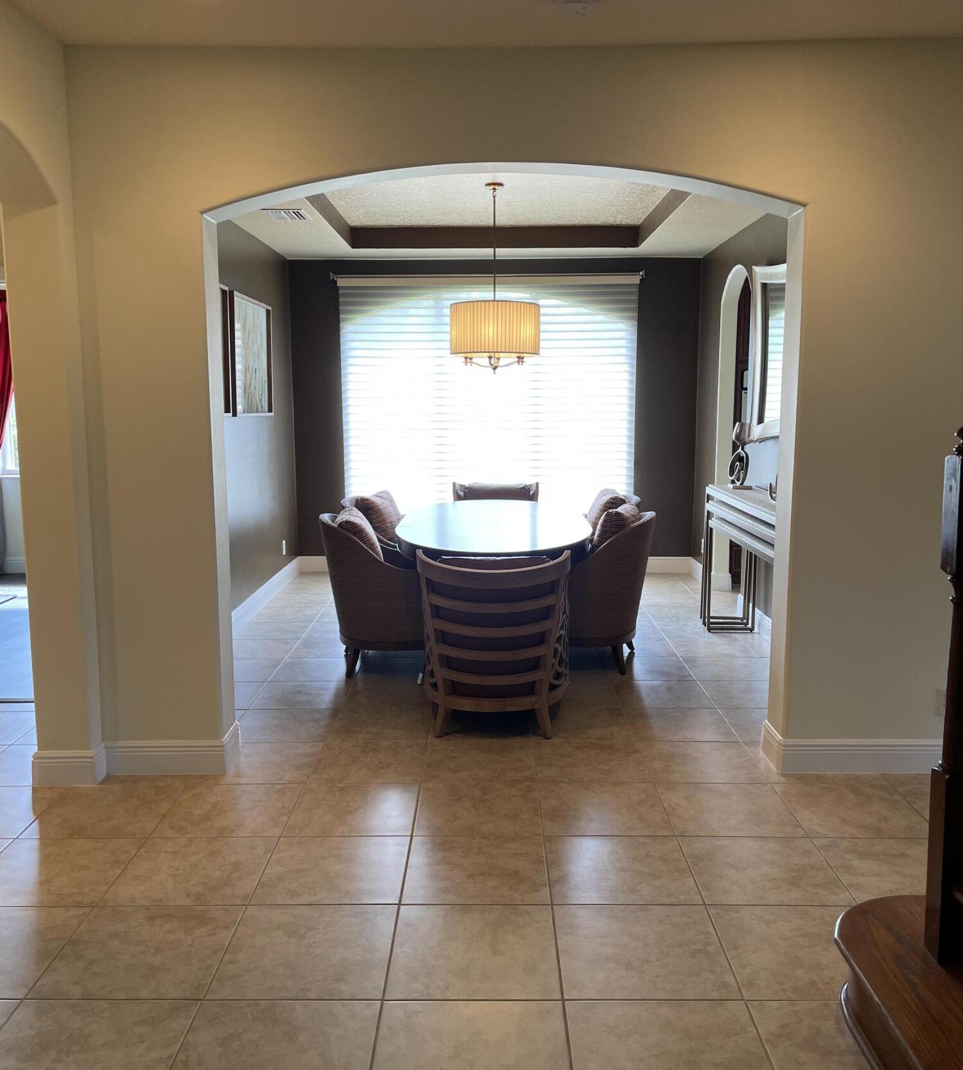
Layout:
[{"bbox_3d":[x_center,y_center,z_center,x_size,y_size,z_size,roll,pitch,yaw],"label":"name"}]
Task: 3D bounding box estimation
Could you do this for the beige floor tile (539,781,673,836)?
[{"bbox_3d":[0.451,1.028,3.606,0.457,0.012,0.457,0,8,0],"label":"beige floor tile"}]

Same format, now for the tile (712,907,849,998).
[{"bbox_3d":[0.901,1.153,2.676,0.455,0.012,0.451,0,8,0],"label":"tile"}]

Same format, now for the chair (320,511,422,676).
[{"bbox_3d":[-0.591,0.318,5.552,0.693,0.859,0.656,-1,8,-7],"label":"chair"}]

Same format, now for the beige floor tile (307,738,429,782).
[{"bbox_3d":[-0.468,0.959,4.037,0.455,0.012,0.451,0,8,0],"label":"beige floor tile"}]

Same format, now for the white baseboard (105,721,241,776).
[{"bbox_3d":[-1.289,0.895,4.055,0.504,0.143,0.245,0,8,0],"label":"white baseboard"}]

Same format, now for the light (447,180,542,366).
[{"bbox_3d":[0.082,-1.549,5.852,0.550,1.110,0.550,0,8,0],"label":"light"}]

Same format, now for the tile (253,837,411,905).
[{"bbox_3d":[-0.471,1.080,3.112,0.455,0.010,0.455,0,8,1],"label":"tile"}]

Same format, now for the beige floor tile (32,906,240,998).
[{"bbox_3d":[-0.931,1.146,2.665,0.455,0.010,0.455,0,8,1],"label":"beige floor tile"}]

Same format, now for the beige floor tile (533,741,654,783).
[{"bbox_3d":[0.452,0.954,4.030,0.455,0.012,0.451,0,8,0],"label":"beige floor tile"}]

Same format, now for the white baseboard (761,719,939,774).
[{"bbox_3d":[1.554,0.863,3.977,0.721,0.144,0.273,0,8,1],"label":"white baseboard"}]

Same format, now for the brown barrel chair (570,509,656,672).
[{"bbox_3d":[0.670,0.308,5.579,0.693,0.859,0.656,1,8,10],"label":"brown barrel chair"}]

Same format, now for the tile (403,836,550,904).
[{"bbox_3d":[-0.014,1.076,3.101,0.450,0.010,0.450,0,8,1],"label":"tile"}]

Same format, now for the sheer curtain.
[{"bbox_3d":[0.065,-1.096,7.995,2.458,2.051,0.090,0,8,1],"label":"sheer curtain"}]

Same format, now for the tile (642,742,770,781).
[{"bbox_3d":[0.916,0.961,4.060,0.457,0.012,0.457,0,8,0],"label":"tile"}]

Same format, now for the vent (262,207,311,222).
[{"bbox_3d":[-1.245,-2.052,6.216,0.247,0.020,0.375,0,8,1],"label":"vent"}]

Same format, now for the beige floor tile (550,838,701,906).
[{"bbox_3d":[0.447,1.093,3.149,0.457,0.012,0.457,0,8,0],"label":"beige floor tile"}]

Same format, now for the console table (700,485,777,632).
[{"bbox_3d":[1.599,0.254,5.554,0.273,0.899,1.850,0,8,1],"label":"console table"}]

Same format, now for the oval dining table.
[{"bbox_3d":[0.077,0.289,5.879,1.095,0.755,2.399,0,8,1],"label":"oval dining table"}]

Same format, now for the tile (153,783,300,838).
[{"bbox_3d":[-0.932,1.028,3.591,0.455,0.012,0.451,0,8,0],"label":"tile"}]

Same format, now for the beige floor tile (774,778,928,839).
[{"bbox_3d":[1.352,1.005,3.537,0.450,0.010,0.450,0,8,1],"label":"beige floor tile"}]

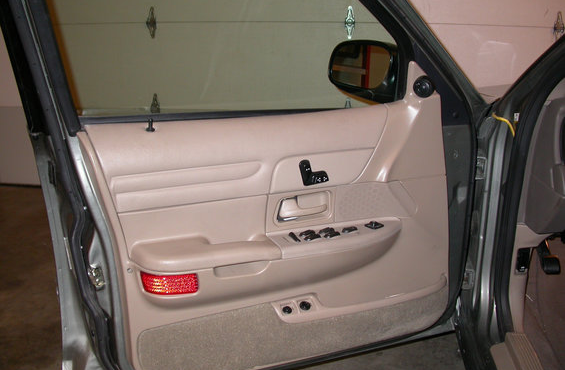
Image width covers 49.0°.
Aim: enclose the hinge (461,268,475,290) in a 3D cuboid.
[{"bbox_3d":[0.580,0.293,1.945,0.045,0.072,0.045,2,14,8],"label":"hinge"}]

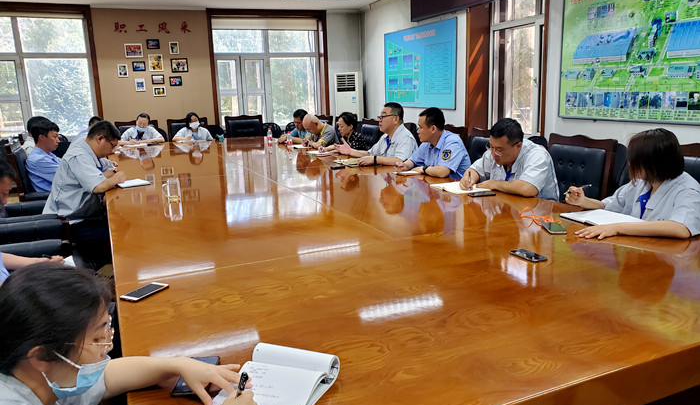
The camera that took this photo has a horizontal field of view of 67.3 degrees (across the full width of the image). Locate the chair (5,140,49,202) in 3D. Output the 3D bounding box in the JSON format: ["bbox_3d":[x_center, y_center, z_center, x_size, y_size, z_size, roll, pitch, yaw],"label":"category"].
[{"bbox_3d":[-2.935,-0.079,5.247,0.660,1.066,0.620,-8,14,-24],"label":"chair"}]

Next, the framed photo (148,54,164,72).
[{"bbox_3d":[-3.492,-2.512,9.479,0.245,0.300,0.025,-7,13,-20],"label":"framed photo"}]

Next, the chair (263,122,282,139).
[{"bbox_3d":[-1.417,-0.981,9.529,0.520,0.870,0.560,-7,13,-20],"label":"chair"}]

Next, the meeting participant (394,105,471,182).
[{"bbox_3d":[0.773,-0.158,4.494,0.727,1.293,0.566,-4,12,-11],"label":"meeting participant"}]

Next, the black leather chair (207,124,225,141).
[{"bbox_3d":[-2.375,-0.902,9.376,0.566,0.909,0.586,-7,13,-22],"label":"black leather chair"}]

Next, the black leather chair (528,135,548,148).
[{"bbox_3d":[1.749,-0.211,5.519,0.586,0.909,0.566,-7,13,-22],"label":"black leather chair"}]

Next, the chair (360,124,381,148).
[{"bbox_3d":[0.038,-0.457,6.412,0.660,1.080,0.620,-7,13,-24],"label":"chair"}]

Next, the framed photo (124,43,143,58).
[{"bbox_3d":[-3.821,-2.684,9.313,0.295,0.240,0.025,-7,13,-20],"label":"framed photo"}]

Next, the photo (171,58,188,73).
[{"bbox_3d":[-3.079,-2.482,9.535,0.288,0.238,0.024,-8,14,-24],"label":"photo"}]

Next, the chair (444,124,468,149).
[{"bbox_3d":[0.709,-0.185,5.076,0.660,1.066,0.620,-8,14,-24],"label":"chair"}]

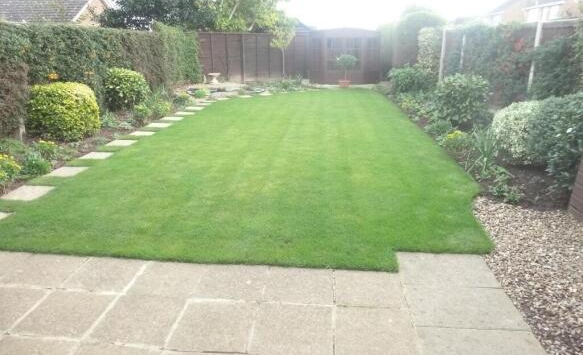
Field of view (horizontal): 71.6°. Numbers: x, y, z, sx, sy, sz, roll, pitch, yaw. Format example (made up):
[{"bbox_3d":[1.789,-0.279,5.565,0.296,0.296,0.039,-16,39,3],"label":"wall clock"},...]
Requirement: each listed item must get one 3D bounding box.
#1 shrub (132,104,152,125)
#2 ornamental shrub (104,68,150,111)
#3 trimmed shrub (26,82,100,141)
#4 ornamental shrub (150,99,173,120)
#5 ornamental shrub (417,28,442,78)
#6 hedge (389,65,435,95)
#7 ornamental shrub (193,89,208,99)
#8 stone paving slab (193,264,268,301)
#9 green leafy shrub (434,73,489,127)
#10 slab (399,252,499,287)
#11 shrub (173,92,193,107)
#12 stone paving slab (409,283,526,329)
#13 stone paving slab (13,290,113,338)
[{"bbox_3d":[-2.913,-1.234,7.909,0.320,0.399,0.320,1,19,6],"label":"shrub"},{"bbox_3d":[-3.761,-2.036,9.339,0.970,0.980,0.950,2,19,5],"label":"ornamental shrub"},{"bbox_3d":[-3.691,-1.090,6.610,1.030,0.940,1.030,2,19,5],"label":"trimmed shrub"},{"bbox_3d":[-2.734,-1.434,8.511,0.403,0.383,0.403,1,19,6],"label":"ornamental shrub"},{"bbox_3d":[4.509,-3.835,13.217,0.750,1.950,0.750,2,19,5],"label":"ornamental shrub"},{"bbox_3d":[3.796,-3.116,12.787,1.350,0.860,1.200,2,19,5],"label":"hedge"},{"bbox_3d":[-2.547,-2.326,11.322,0.428,0.246,0.428,1,19,6],"label":"ornamental shrub"},{"bbox_3d":[-0.416,0.742,2.777,0.460,0.050,0.440,2,19,5],"label":"stone paving slab"},{"bbox_3d":[3.234,-1.476,7.724,0.950,1.000,0.930,2,19,5],"label":"green leafy shrub"},{"bbox_3d":[1.081,0.679,2.868,0.622,0.050,0.416,1,19,5],"label":"slab"},{"bbox_3d":[-2.676,-1.939,9.967,0.480,0.400,0.460,2,19,5],"label":"shrub"},{"bbox_3d":[1.041,0.813,2.479,0.622,0.050,0.400,1,19,5],"label":"stone paving slab"},{"bbox_3d":[-1.355,0.853,2.452,0.445,0.050,0.432,1,19,6],"label":"stone paving slab"}]

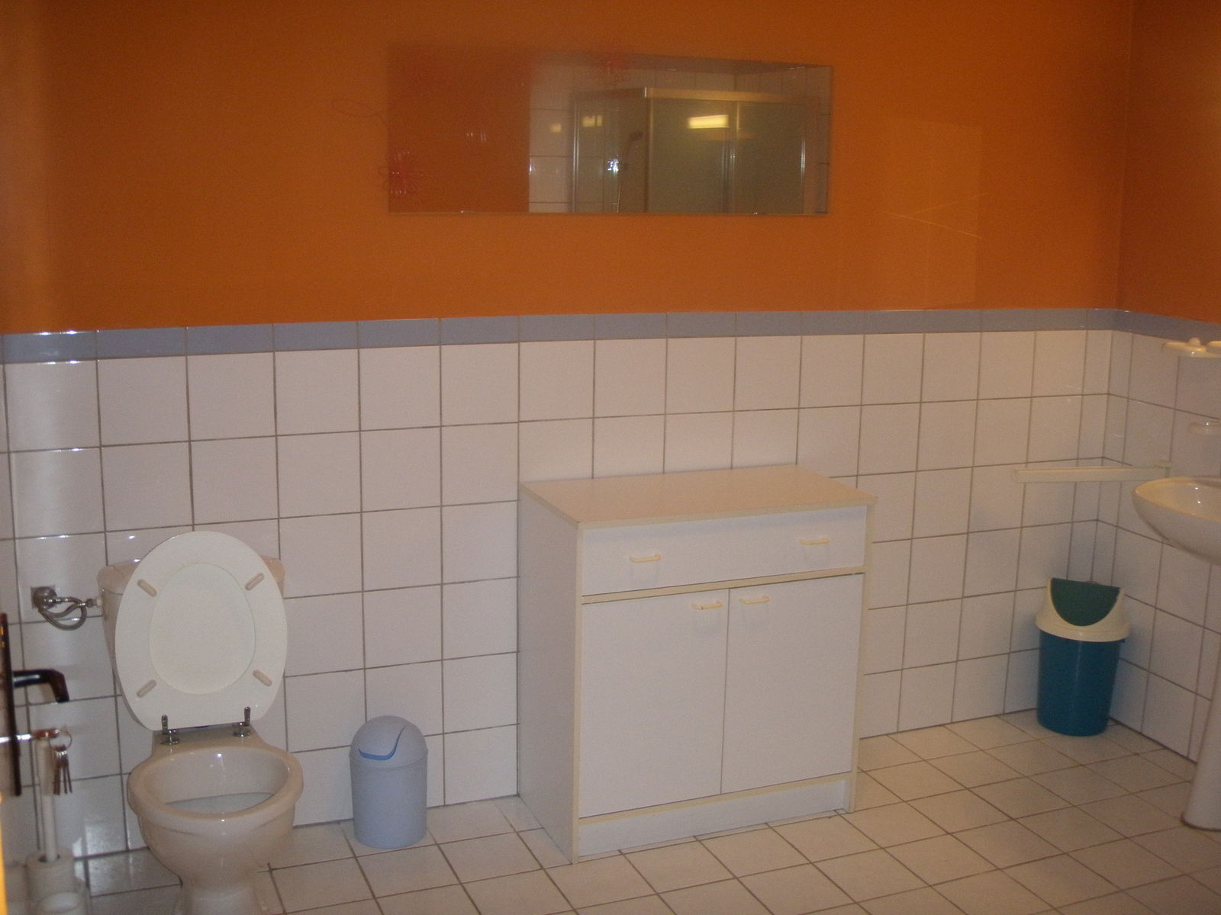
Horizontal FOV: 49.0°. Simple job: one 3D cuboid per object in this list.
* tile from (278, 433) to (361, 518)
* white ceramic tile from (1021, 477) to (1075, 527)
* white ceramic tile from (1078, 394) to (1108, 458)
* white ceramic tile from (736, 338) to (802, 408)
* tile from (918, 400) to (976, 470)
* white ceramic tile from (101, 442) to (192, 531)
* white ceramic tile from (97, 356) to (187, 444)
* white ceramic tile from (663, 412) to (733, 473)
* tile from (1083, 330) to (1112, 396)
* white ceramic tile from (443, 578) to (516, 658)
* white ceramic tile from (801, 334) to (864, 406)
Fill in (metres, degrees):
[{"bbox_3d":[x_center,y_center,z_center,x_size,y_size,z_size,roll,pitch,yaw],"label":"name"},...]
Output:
[{"bbox_3d":[-0.692,0.043,3.188,0.200,0.200,0.010,-4,12,-22],"label":"tile"},{"bbox_3d":[1.327,0.109,4.051,0.200,0.200,0.010,-4,12,-22],"label":"white ceramic tile"},{"bbox_3d":[1.464,-0.093,4.068,0.100,0.200,0.010,-4,12,-22],"label":"white ceramic tile"},{"bbox_3d":[0.422,-0.225,3.599,0.199,0.199,0.010,-4,12,-22],"label":"white ceramic tile"},{"bbox_3d":[0.971,-0.062,3.862,0.200,0.200,0.010,-4,12,-22],"label":"tile"},{"bbox_3d":[-1.053,0.064,3.046,0.198,0.198,0.010,-4,12,-22],"label":"white ceramic tile"},{"bbox_3d":[-1.052,-0.130,3.018,0.199,0.199,0.010,-4,12,-22],"label":"white ceramic tile"},{"bbox_3d":[0.233,-0.017,3.564,0.199,0.199,0.010,-4,12,-22],"label":"white ceramic tile"},{"bbox_3d":[1.466,-0.286,4.029,0.100,0.200,0.010,-4,12,-22],"label":"tile"},{"bbox_3d":[-0.331,0.411,3.421,0.198,0.198,0.010,-4,12,-22],"label":"white ceramic tile"},{"bbox_3d":[0.606,-0.236,3.672,0.198,0.198,0.010,-4,13,-22],"label":"white ceramic tile"}]

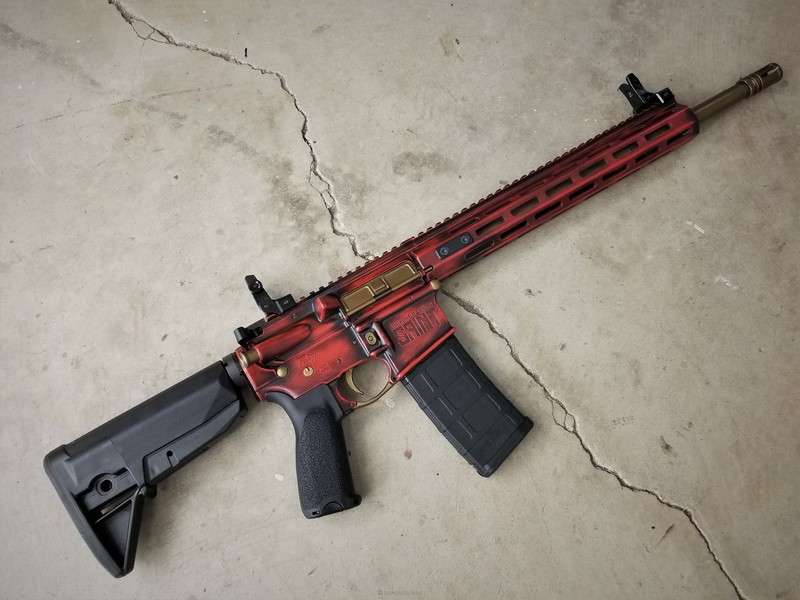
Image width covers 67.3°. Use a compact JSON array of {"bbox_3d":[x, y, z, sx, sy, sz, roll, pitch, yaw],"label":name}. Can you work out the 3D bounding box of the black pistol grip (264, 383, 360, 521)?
[{"bbox_3d":[-0.076,0.134,0.545,0.071,0.033,0.114,-12,80,-5],"label":"black pistol grip"}]

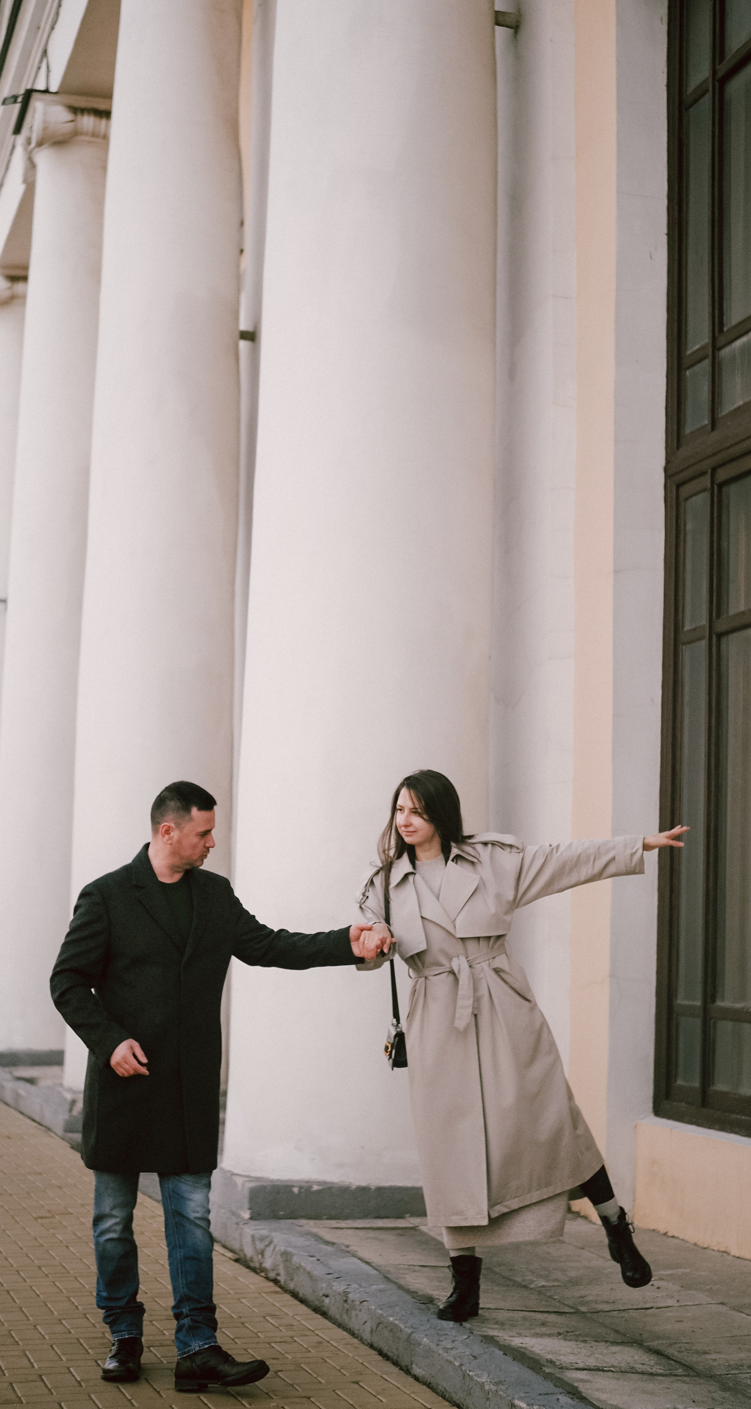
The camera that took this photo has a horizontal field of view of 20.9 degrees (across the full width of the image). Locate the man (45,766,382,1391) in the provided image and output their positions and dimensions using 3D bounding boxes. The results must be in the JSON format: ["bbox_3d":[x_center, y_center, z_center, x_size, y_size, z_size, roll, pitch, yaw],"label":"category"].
[{"bbox_3d":[-0.481,1.135,6.199,0.950,1.800,0.580,4,-8,-20],"label":"man"}]

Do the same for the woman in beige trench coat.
[{"bbox_3d":[0.463,1.071,6.466,1.030,1.720,0.620,0,-7,12],"label":"woman in beige trench coat"}]

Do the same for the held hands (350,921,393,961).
[{"bbox_3d":[-0.012,0.718,6.170,0.130,0.115,0.110,4,-8,-20],"label":"held hands"}]

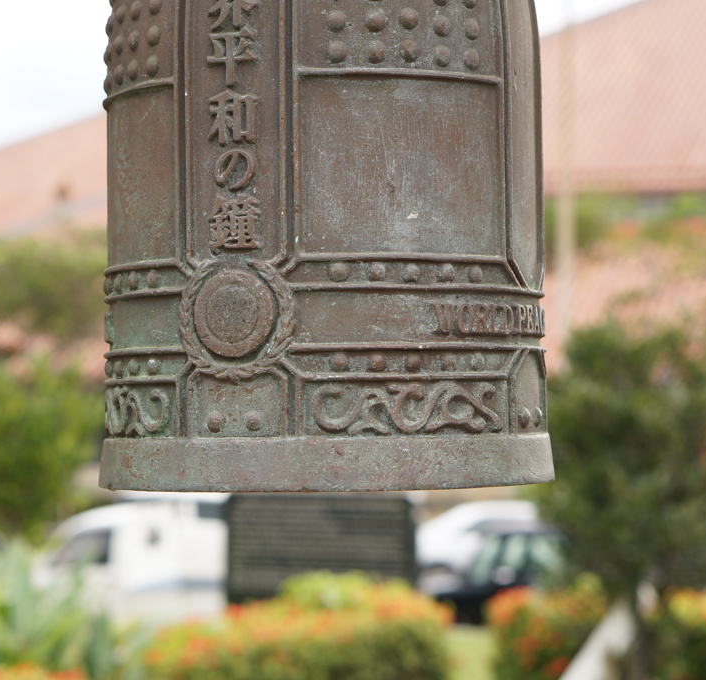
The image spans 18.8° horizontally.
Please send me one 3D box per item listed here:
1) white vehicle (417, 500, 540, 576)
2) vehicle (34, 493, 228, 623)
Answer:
[{"bbox_3d":[2.430,3.600,36.500,4.500,1.700,1.740,0,-2,-20],"label":"white vehicle"},{"bbox_3d":[-2.400,3.470,32.700,4.900,2.150,1.780,0,-2,-14],"label":"vehicle"}]

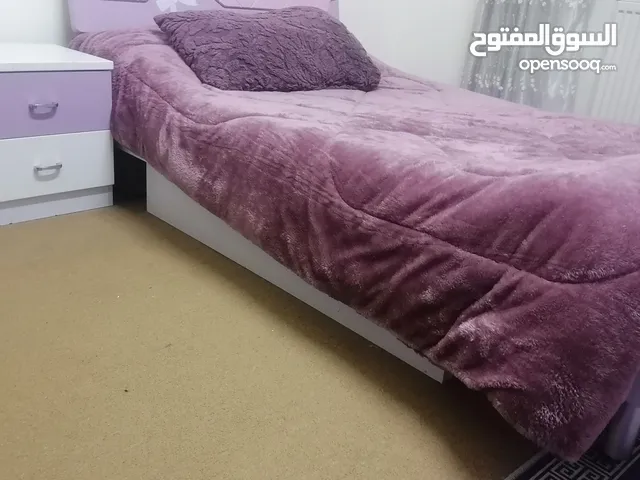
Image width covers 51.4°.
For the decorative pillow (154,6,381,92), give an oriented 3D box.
[{"bbox_3d":[-0.148,-0.632,2.210,0.670,0.170,0.440,-10,54,-33],"label":"decorative pillow"}]

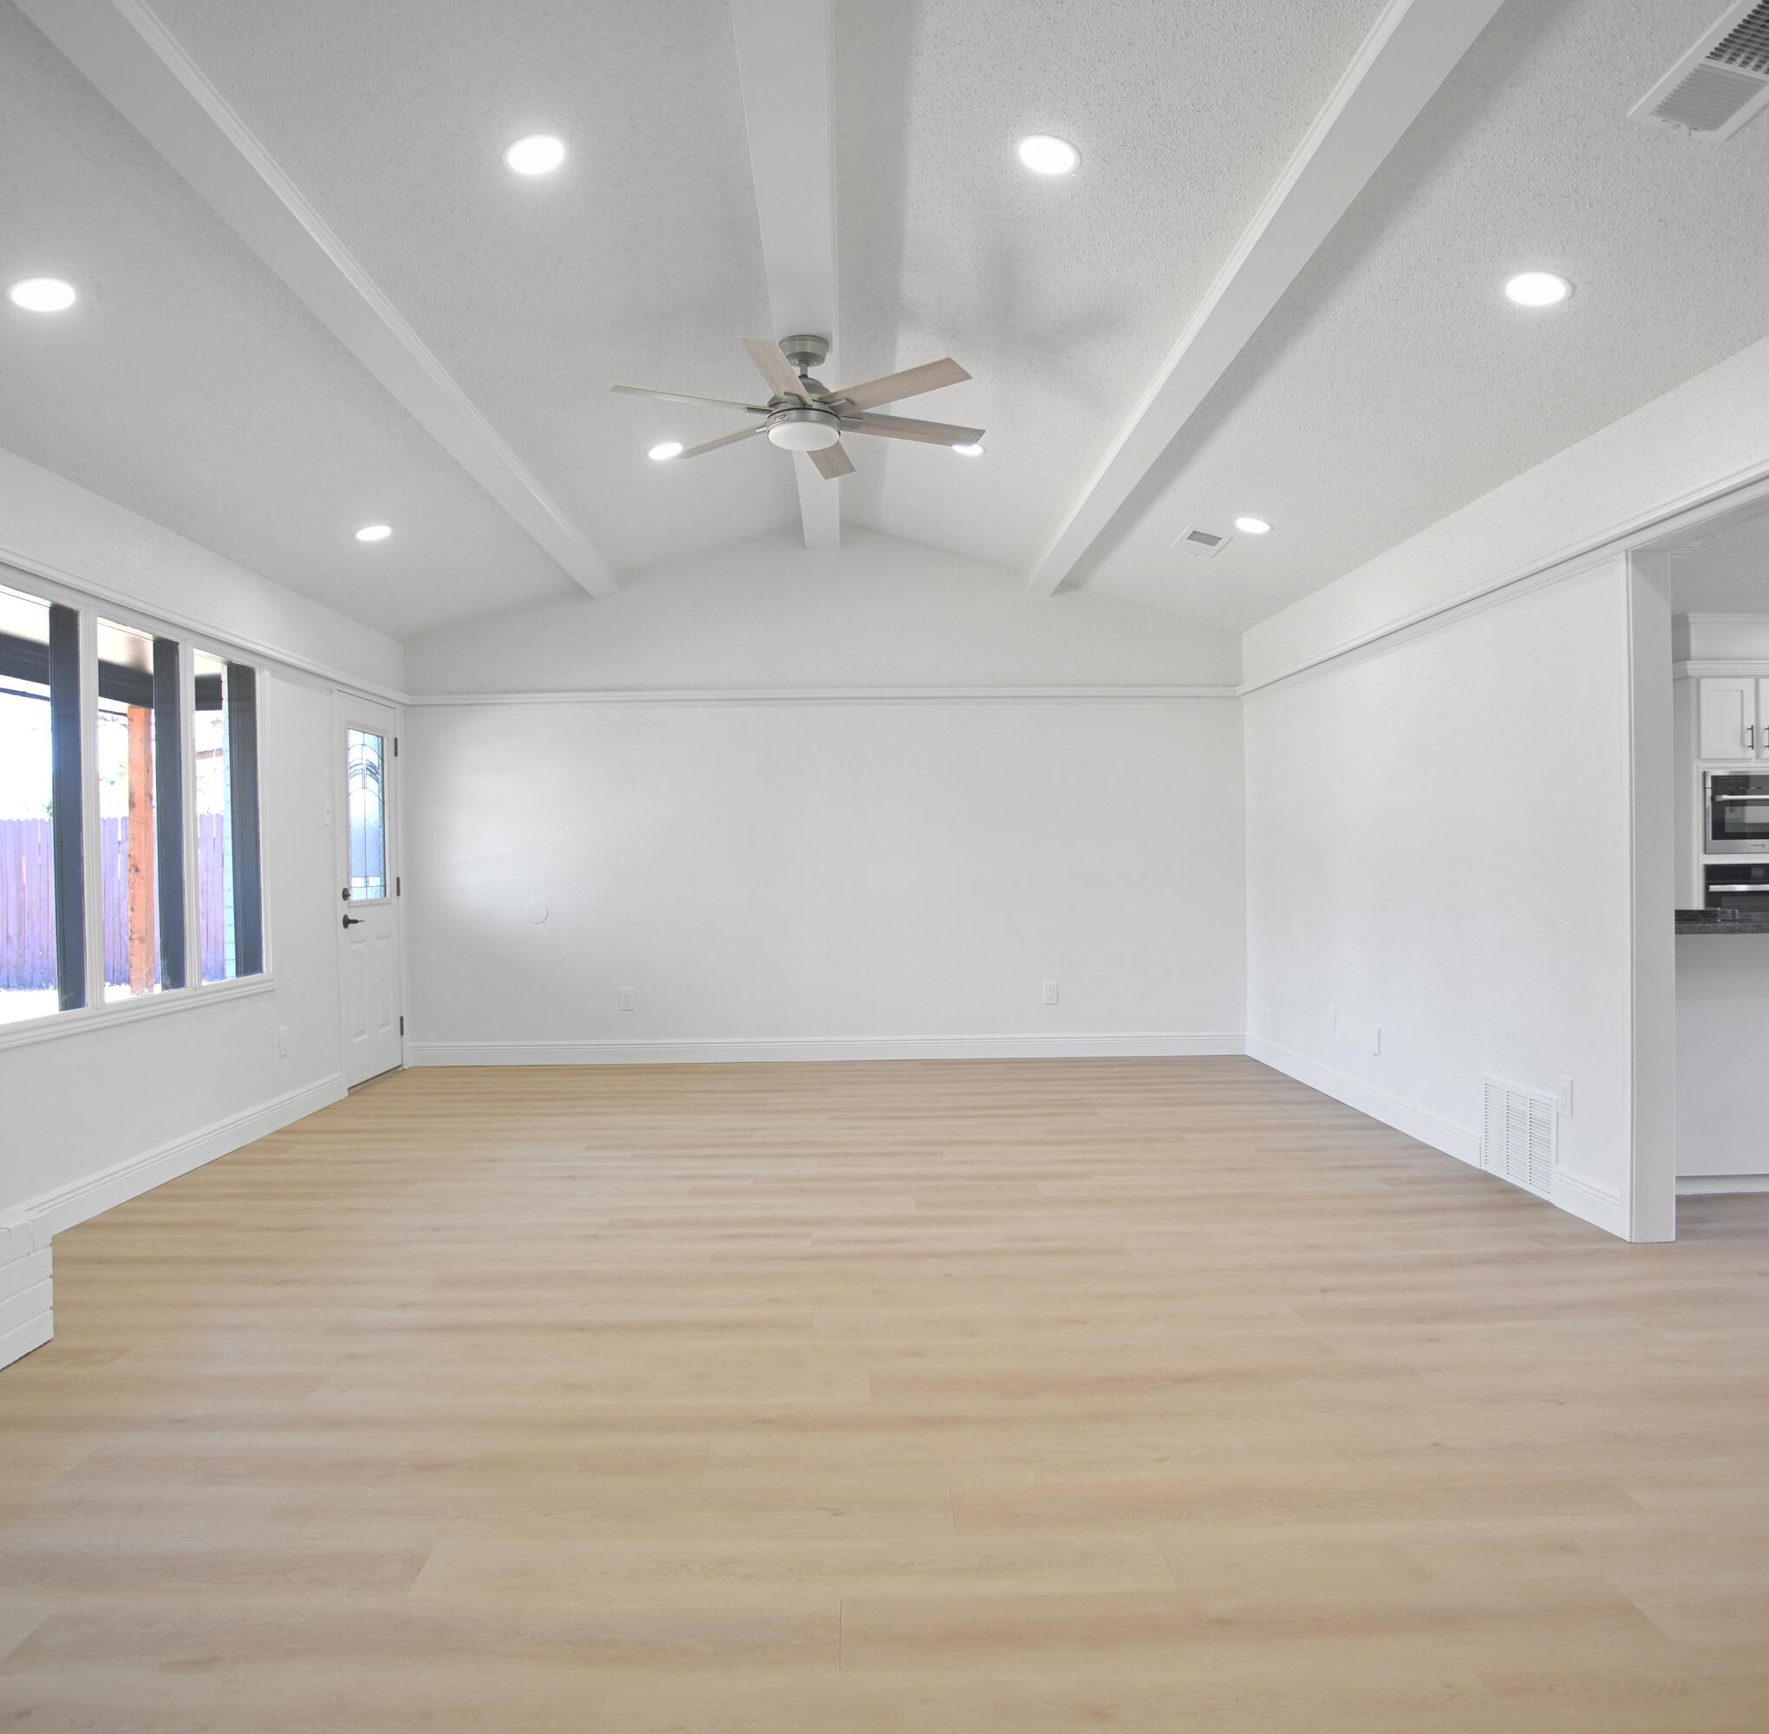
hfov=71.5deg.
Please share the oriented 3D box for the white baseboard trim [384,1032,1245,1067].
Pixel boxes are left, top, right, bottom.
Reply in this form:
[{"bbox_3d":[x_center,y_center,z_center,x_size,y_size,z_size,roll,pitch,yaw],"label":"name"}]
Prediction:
[{"bbox_3d":[-0.323,1.059,7.122,4.865,0.136,0.020,-1,0,-1],"label":"white baseboard trim"}]

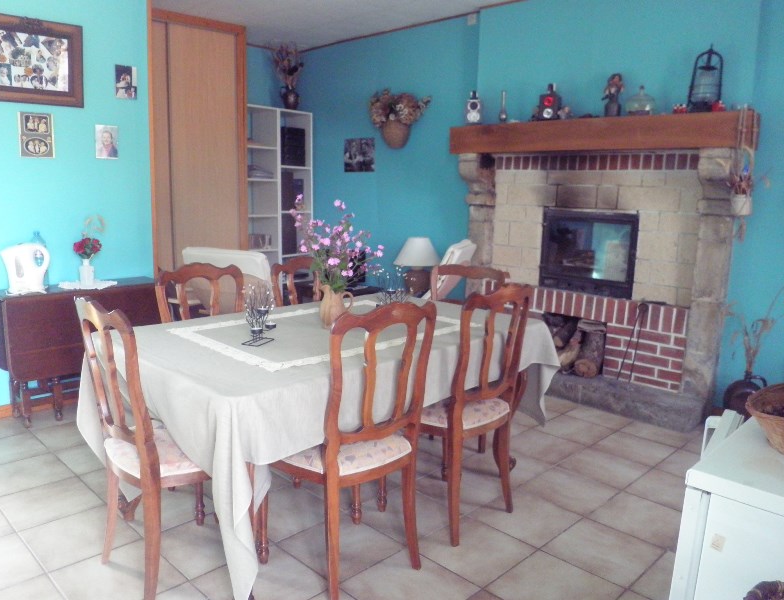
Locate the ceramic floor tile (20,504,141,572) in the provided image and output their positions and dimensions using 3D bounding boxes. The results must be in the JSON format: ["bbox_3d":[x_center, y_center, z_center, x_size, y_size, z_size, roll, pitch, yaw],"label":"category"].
[{"bbox_3d":[-1.169,0.886,2.253,0.340,0.010,0.340,-8,13,-44],"label":"ceramic floor tile"}]

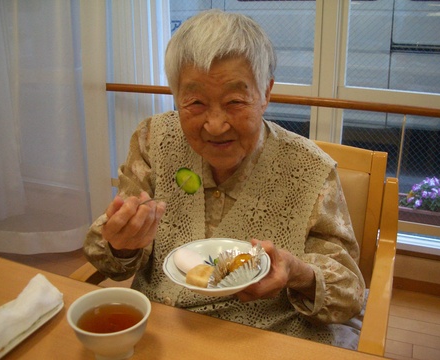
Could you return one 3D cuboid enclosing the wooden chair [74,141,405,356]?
[{"bbox_3d":[0.077,0.372,1.128,0.560,0.820,0.600,8,19,20],"label":"wooden chair"}]

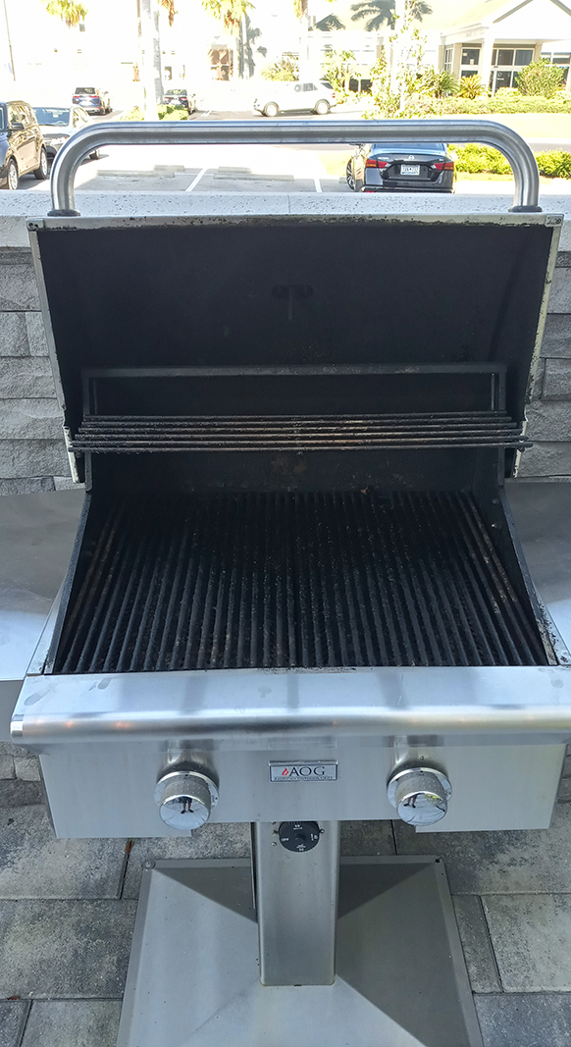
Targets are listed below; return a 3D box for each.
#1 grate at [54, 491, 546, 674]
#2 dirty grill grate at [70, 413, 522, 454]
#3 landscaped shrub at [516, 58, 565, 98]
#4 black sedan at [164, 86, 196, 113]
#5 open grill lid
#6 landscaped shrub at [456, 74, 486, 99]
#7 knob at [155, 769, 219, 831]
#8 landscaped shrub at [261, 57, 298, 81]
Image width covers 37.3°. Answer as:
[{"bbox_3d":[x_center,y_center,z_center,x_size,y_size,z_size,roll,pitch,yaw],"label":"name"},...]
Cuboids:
[{"bbox_3d":[0.017,0.067,1.225,0.590,0.020,0.470,0,28,-1],"label":"grate"},{"bbox_3d":[0.019,-0.126,1.147,0.600,0.018,0.135,0,28,-1],"label":"dirty grill grate"},{"bbox_3d":[18.643,-32.437,62.000,3.400,2.800,3.000,0,28,-1],"label":"landscaped shrub"},{"bbox_3d":[-7.133,-28.401,57.000,1.830,1.450,4.750,0,28,0],"label":"black sedan"},{"bbox_3d":[0.014,-0.266,1.208,0.640,0.370,0.230,0,32,-1],"label":"open grill lid"},{"bbox_3d":[13.175,-30.904,60.000,2.100,1.900,2.100,0,28,-1],"label":"landscaped shrub"},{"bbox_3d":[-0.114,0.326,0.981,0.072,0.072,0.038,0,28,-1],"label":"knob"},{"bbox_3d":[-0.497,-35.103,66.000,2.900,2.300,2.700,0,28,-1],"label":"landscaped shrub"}]

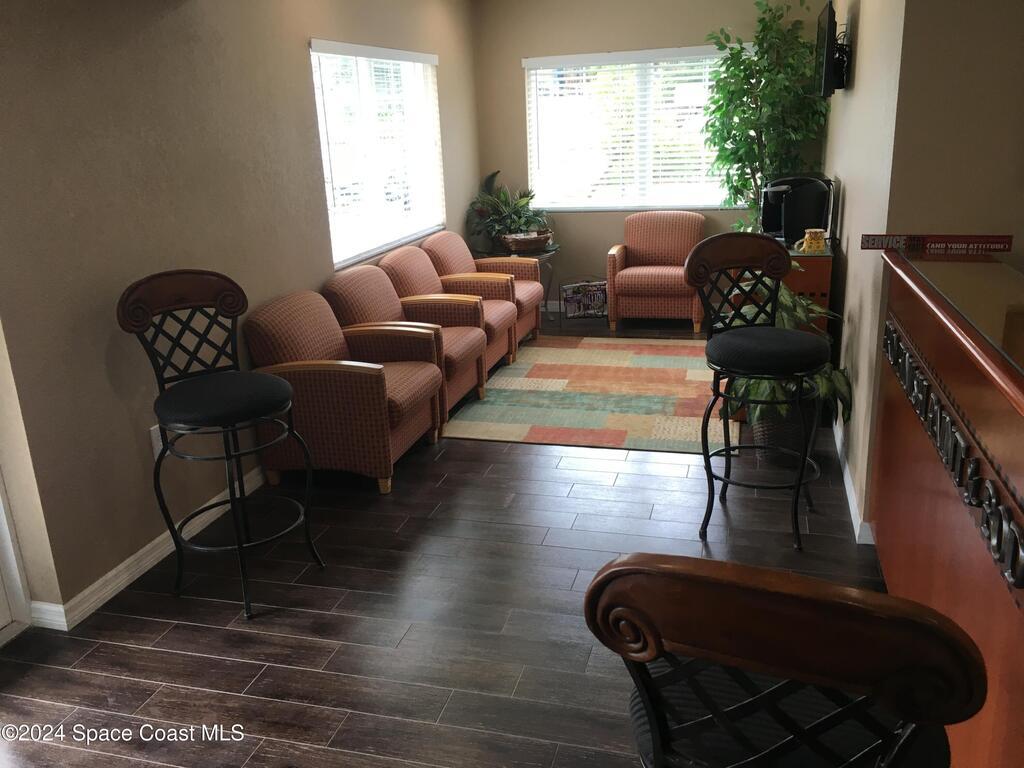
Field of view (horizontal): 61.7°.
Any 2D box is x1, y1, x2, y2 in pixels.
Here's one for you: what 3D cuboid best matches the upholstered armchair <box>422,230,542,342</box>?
[{"bbox_3d":[-0.172,-0.657,6.097,0.700,0.850,0.690,2,18,15],"label":"upholstered armchair"}]

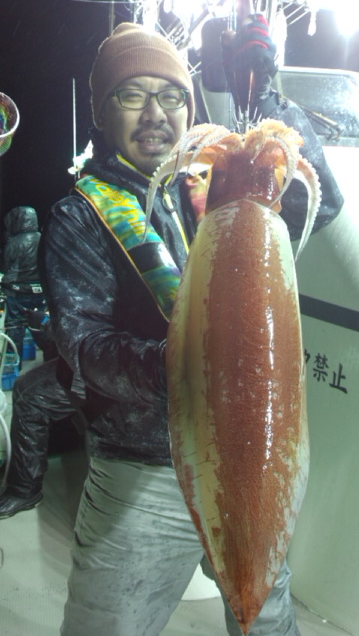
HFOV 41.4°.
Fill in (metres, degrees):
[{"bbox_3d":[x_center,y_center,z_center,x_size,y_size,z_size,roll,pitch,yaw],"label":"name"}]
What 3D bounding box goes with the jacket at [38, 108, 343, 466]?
[{"bbox_3d":[0.015,-0.050,0.890,0.560,0.660,0.380,-1,12,-7],"label":"jacket"}]

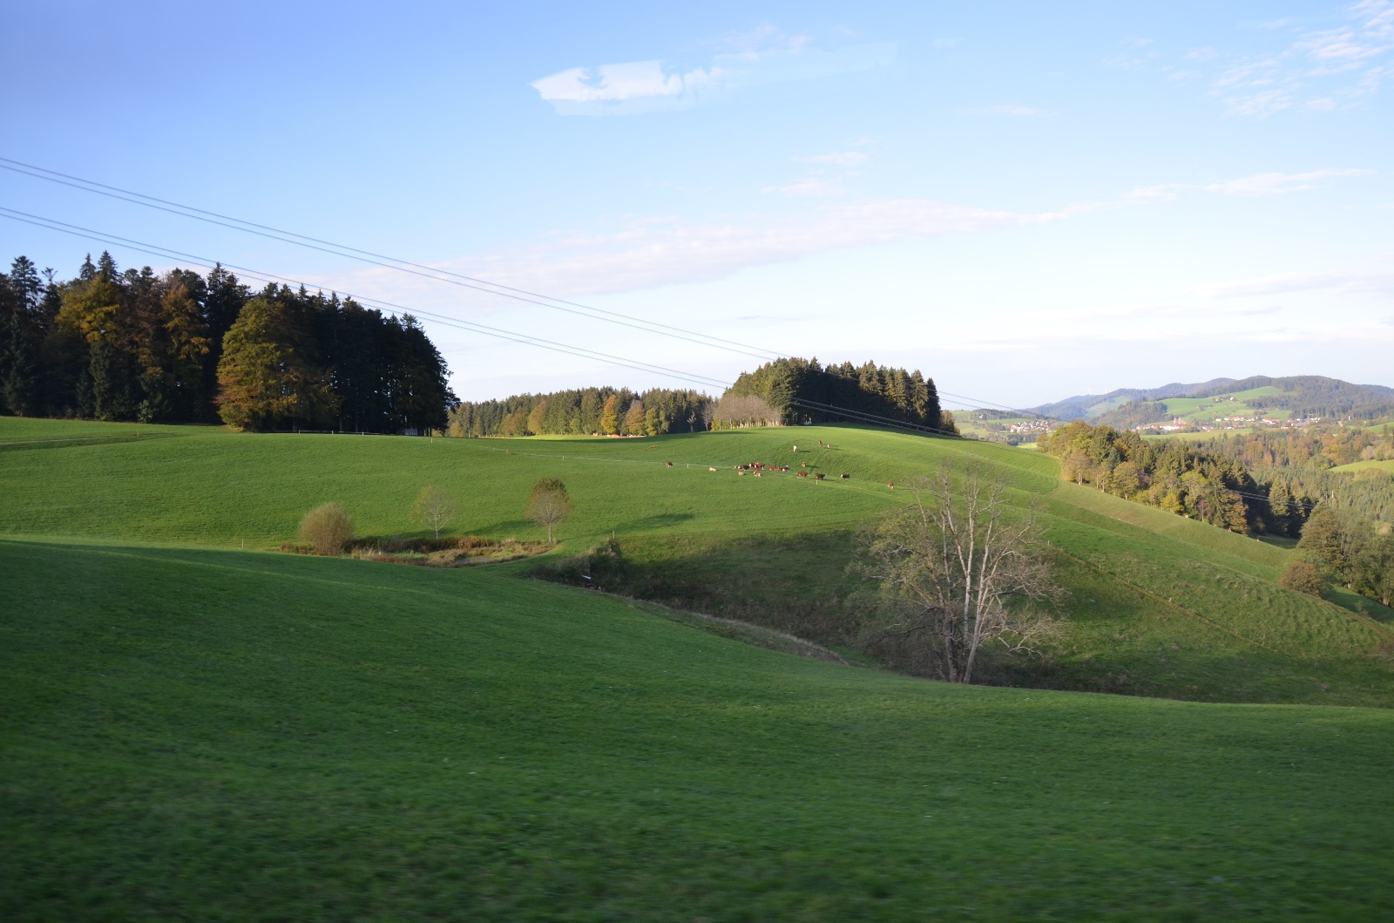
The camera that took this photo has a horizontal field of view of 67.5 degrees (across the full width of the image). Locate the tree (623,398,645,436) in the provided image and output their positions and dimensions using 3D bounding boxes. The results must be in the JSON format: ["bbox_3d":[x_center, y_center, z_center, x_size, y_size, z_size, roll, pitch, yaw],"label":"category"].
[{"bbox_3d":[-25.100,-17.720,420.000,8.550,15.000,8.550,0,1,0],"label":"tree"}]

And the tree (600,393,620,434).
[{"bbox_3d":[-34.970,-18.870,420.000,7.230,17.110,7.230,0,1,0],"label":"tree"}]

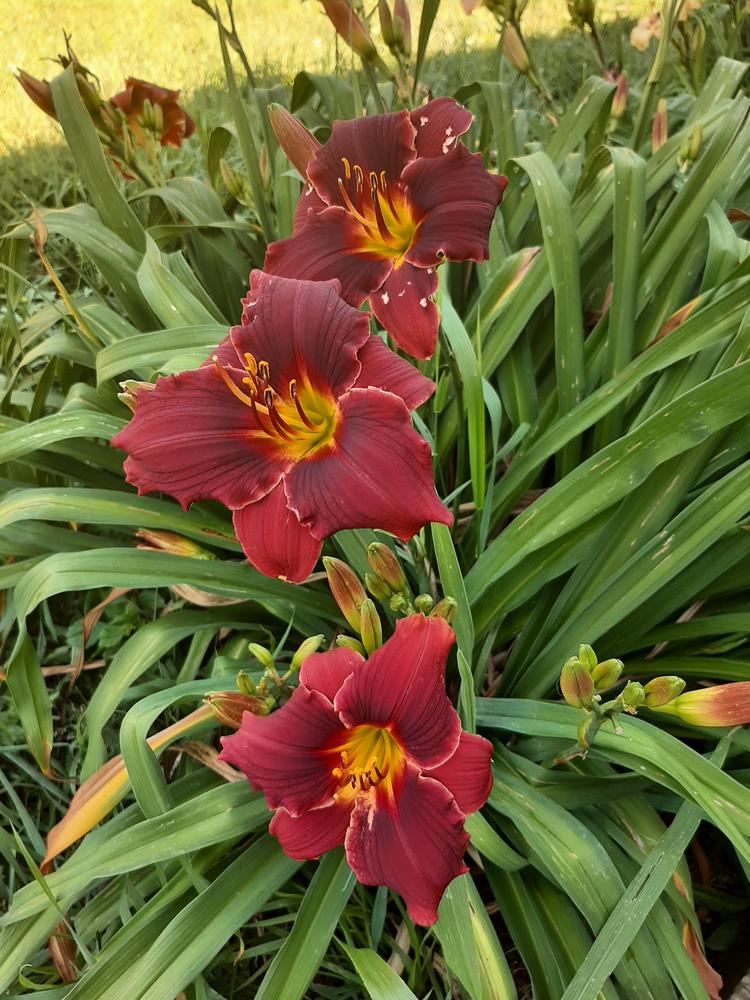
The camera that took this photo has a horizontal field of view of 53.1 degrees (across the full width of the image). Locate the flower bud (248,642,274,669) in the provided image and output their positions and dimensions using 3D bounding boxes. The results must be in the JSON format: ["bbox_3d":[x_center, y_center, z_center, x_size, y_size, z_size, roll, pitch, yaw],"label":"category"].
[{"bbox_3d":[-0.065,0.089,0.430,0.009,0.021,0.009,-45,24,0],"label":"flower bud"}]

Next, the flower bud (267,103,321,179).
[{"bbox_3d":[-0.052,-0.233,0.495,0.020,0.073,0.020,-30,18,0],"label":"flower bud"}]

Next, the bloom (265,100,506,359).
[{"bbox_3d":[0.007,-0.173,0.480,0.152,0.158,0.085,1,7,8],"label":"bloom"}]

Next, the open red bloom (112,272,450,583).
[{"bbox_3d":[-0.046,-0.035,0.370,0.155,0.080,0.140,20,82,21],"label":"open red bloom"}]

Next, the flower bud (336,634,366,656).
[{"bbox_3d":[-0.013,0.084,0.430,0.009,0.024,0.009,-56,22,0],"label":"flower bud"}]

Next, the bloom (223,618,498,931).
[{"bbox_3d":[-0.009,0.145,0.405,0.145,0.160,0.080,4,3,4],"label":"bloom"}]

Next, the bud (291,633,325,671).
[{"bbox_3d":[-0.042,0.097,0.475,0.011,0.031,0.011,43,17,0],"label":"bud"}]

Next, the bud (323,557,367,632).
[{"bbox_3d":[-0.019,0.060,0.470,0.017,0.057,0.017,-29,18,0],"label":"bud"}]

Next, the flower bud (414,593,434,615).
[{"bbox_3d":[0.032,0.066,0.480,0.012,0.013,0.012,4,41,0],"label":"flower bud"}]

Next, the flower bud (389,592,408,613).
[{"bbox_3d":[0.015,0.066,0.480,0.011,0.013,0.011,-8,41,0],"label":"flower bud"}]

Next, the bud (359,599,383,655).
[{"bbox_3d":[-0.003,0.072,0.425,0.012,0.034,0.012,-5,27,0],"label":"bud"}]

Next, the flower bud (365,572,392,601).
[{"bbox_3d":[0.002,0.051,0.440,0.011,0.024,0.011,-44,26,0],"label":"flower bud"}]

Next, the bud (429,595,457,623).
[{"bbox_3d":[0.043,0.071,0.480,0.013,0.022,0.013,36,21,0],"label":"bud"}]

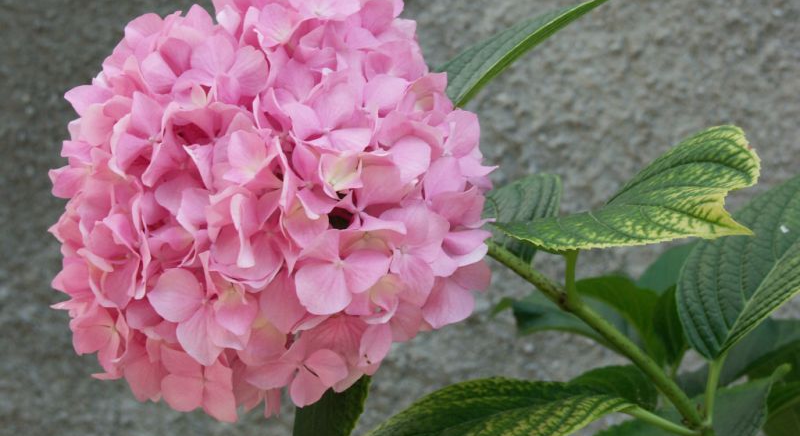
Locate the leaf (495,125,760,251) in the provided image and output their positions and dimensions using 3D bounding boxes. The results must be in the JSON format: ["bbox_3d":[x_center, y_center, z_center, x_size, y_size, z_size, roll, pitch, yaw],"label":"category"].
[{"bbox_3d":[0.088,-0.012,0.970,0.104,0.042,0.060,3,25,-8],"label":"leaf"}]

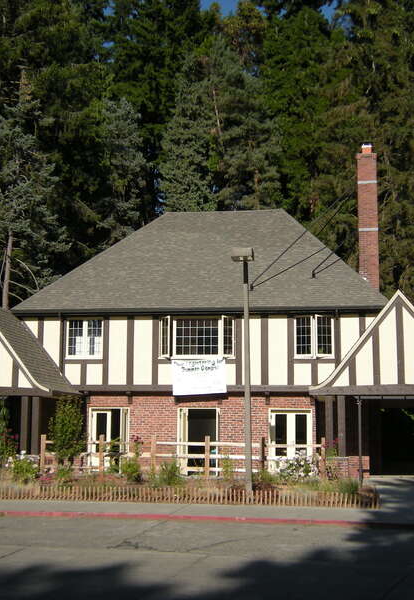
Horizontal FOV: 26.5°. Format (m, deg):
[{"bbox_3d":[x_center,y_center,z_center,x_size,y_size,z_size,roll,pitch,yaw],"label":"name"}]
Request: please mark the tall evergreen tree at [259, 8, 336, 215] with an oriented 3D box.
[{"bbox_3d":[5.004,-4.219,46.985,6.000,24.498,6.000,-1,-9,9],"label":"tall evergreen tree"}]

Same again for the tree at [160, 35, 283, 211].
[{"bbox_3d":[0.516,-3.136,43.445,6.800,21.219,6.800,-1,-9,9],"label":"tree"}]

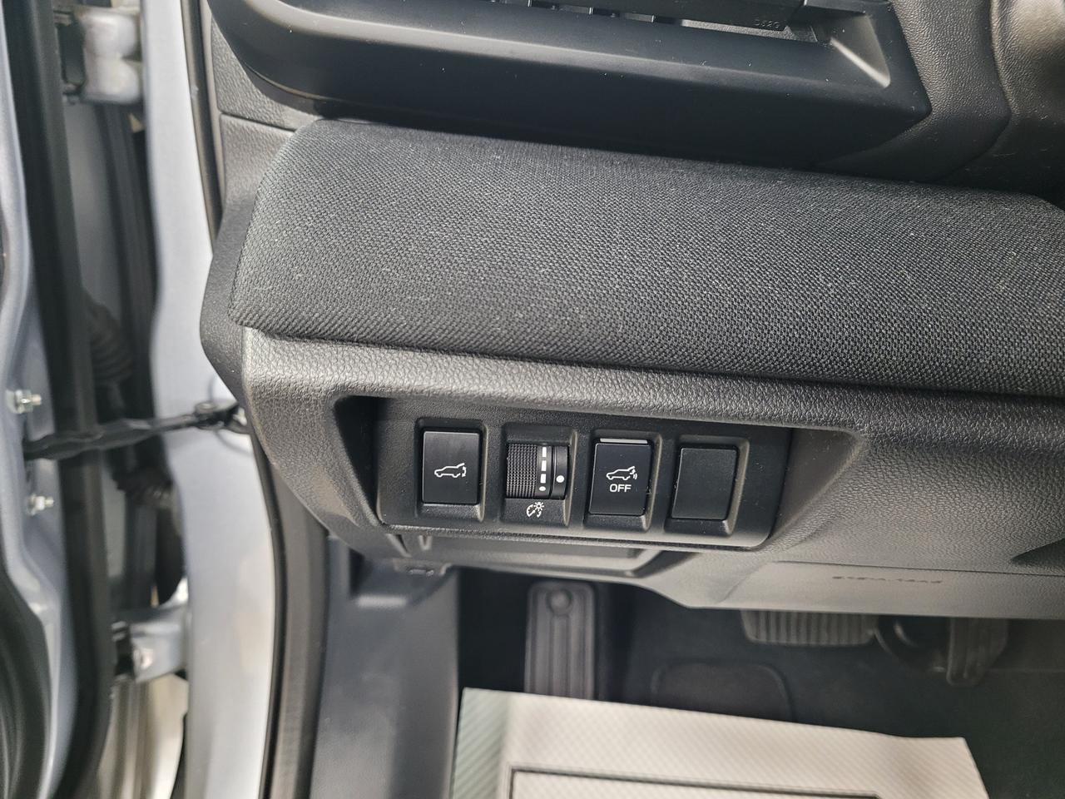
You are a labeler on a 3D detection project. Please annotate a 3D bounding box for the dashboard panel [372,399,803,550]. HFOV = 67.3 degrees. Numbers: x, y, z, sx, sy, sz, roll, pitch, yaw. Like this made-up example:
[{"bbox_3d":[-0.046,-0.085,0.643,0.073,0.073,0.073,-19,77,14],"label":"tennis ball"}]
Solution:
[{"bbox_3d":[0.019,0.028,0.328,0.163,0.053,0.028,3,22,0],"label":"dashboard panel"}]

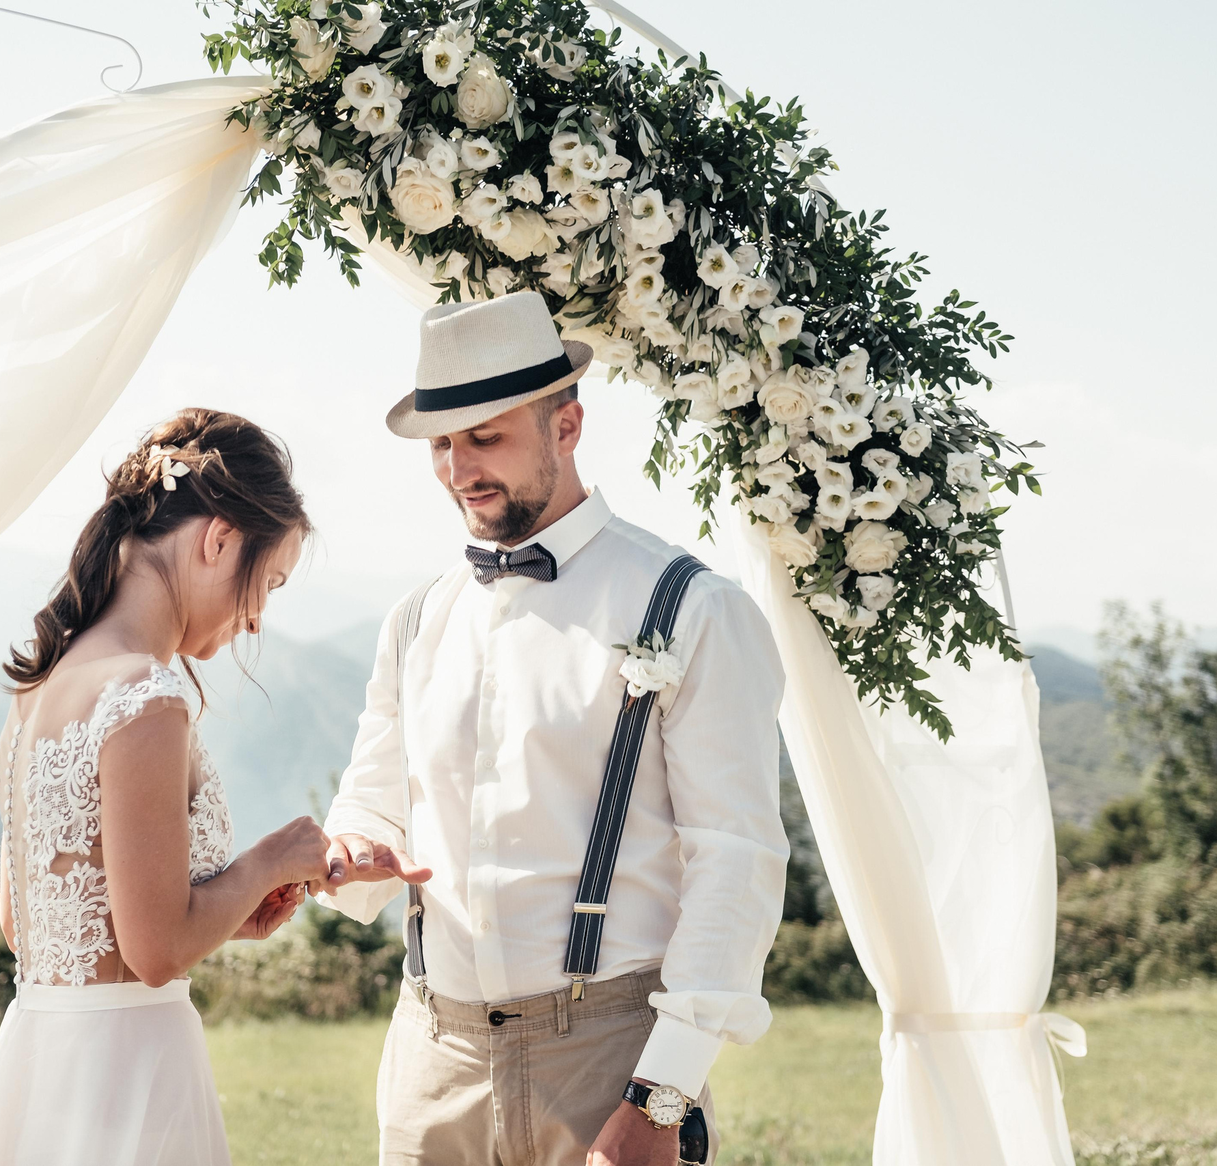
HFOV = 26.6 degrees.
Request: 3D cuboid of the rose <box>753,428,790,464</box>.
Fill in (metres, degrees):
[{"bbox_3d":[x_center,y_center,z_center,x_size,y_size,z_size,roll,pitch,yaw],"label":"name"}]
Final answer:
[{"bbox_3d":[0.222,-0.186,3.500,0.047,0.049,0.048,-1,-2,17],"label":"rose"}]

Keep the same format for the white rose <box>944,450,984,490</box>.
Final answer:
[{"bbox_3d":[0.473,-0.151,3.430,0.053,0.053,0.048,1,-2,-15],"label":"white rose"}]

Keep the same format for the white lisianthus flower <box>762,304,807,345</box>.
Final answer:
[{"bbox_3d":[0.244,-0.358,3.580,0.056,0.055,0.047,1,20,-23],"label":"white lisianthus flower"}]

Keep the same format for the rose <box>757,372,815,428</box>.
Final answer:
[{"bbox_3d":[0.240,-0.249,3.500,0.076,0.074,0.064,0,-2,0],"label":"rose"}]

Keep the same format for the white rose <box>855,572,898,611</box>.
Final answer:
[{"bbox_3d":[0.355,0.012,3.400,0.054,0.051,0.045,0,-2,-5],"label":"white rose"}]

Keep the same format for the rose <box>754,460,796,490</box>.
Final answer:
[{"bbox_3d":[0.226,-0.146,3.500,0.056,0.046,0.046,0,30,0],"label":"rose"}]

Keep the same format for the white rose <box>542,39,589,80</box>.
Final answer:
[{"bbox_3d":[-0.063,-0.722,3.550,0.066,0.058,0.050,0,6,-9],"label":"white rose"}]

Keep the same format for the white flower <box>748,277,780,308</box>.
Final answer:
[{"bbox_3d":[0.216,-0.406,3.600,0.048,0.047,0.042,0,18,6],"label":"white flower"}]

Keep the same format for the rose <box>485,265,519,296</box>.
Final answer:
[{"bbox_3d":[-0.145,-0.410,3.500,0.045,0.041,0.045,0,-2,0],"label":"rose"}]

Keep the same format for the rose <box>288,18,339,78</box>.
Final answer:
[{"bbox_3d":[-0.401,-0.728,3.500,0.063,0.081,0.066,0,-2,0],"label":"rose"}]

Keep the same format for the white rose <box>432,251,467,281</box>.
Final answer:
[{"bbox_3d":[-0.219,-0.434,3.520,0.050,0.046,0.047,1,17,-26],"label":"white rose"}]

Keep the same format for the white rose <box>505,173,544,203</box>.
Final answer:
[{"bbox_3d":[-0.114,-0.537,3.500,0.052,0.044,0.045,0,30,7],"label":"white rose"}]

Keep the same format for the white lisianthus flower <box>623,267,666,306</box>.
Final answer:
[{"bbox_3d":[0.050,-0.406,3.540,0.056,0.053,0.046,-1,18,12],"label":"white lisianthus flower"}]

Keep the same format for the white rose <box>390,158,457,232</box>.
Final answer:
[{"bbox_3d":[-0.254,-0.524,3.500,0.091,0.097,0.075,0,12,-3],"label":"white rose"}]

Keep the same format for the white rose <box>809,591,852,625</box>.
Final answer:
[{"bbox_3d":[0.293,0.033,3.400,0.058,0.045,0.041,-1,-2,20],"label":"white rose"}]

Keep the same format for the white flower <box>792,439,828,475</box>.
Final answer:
[{"bbox_3d":[0.267,-0.167,3.400,0.049,0.047,0.042,0,-2,-10],"label":"white flower"}]

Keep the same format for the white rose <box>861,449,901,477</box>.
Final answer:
[{"bbox_3d":[0.361,-0.159,3.400,0.052,0.038,0.046,0,-2,5],"label":"white rose"}]

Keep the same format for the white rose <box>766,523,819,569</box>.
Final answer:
[{"bbox_3d":[0.252,-0.051,3.500,0.069,0.061,0.066,0,-2,-9],"label":"white rose"}]

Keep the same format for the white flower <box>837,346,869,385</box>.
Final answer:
[{"bbox_3d":[0.332,-0.294,3.500,0.047,0.056,0.045,0,-6,15],"label":"white flower"}]

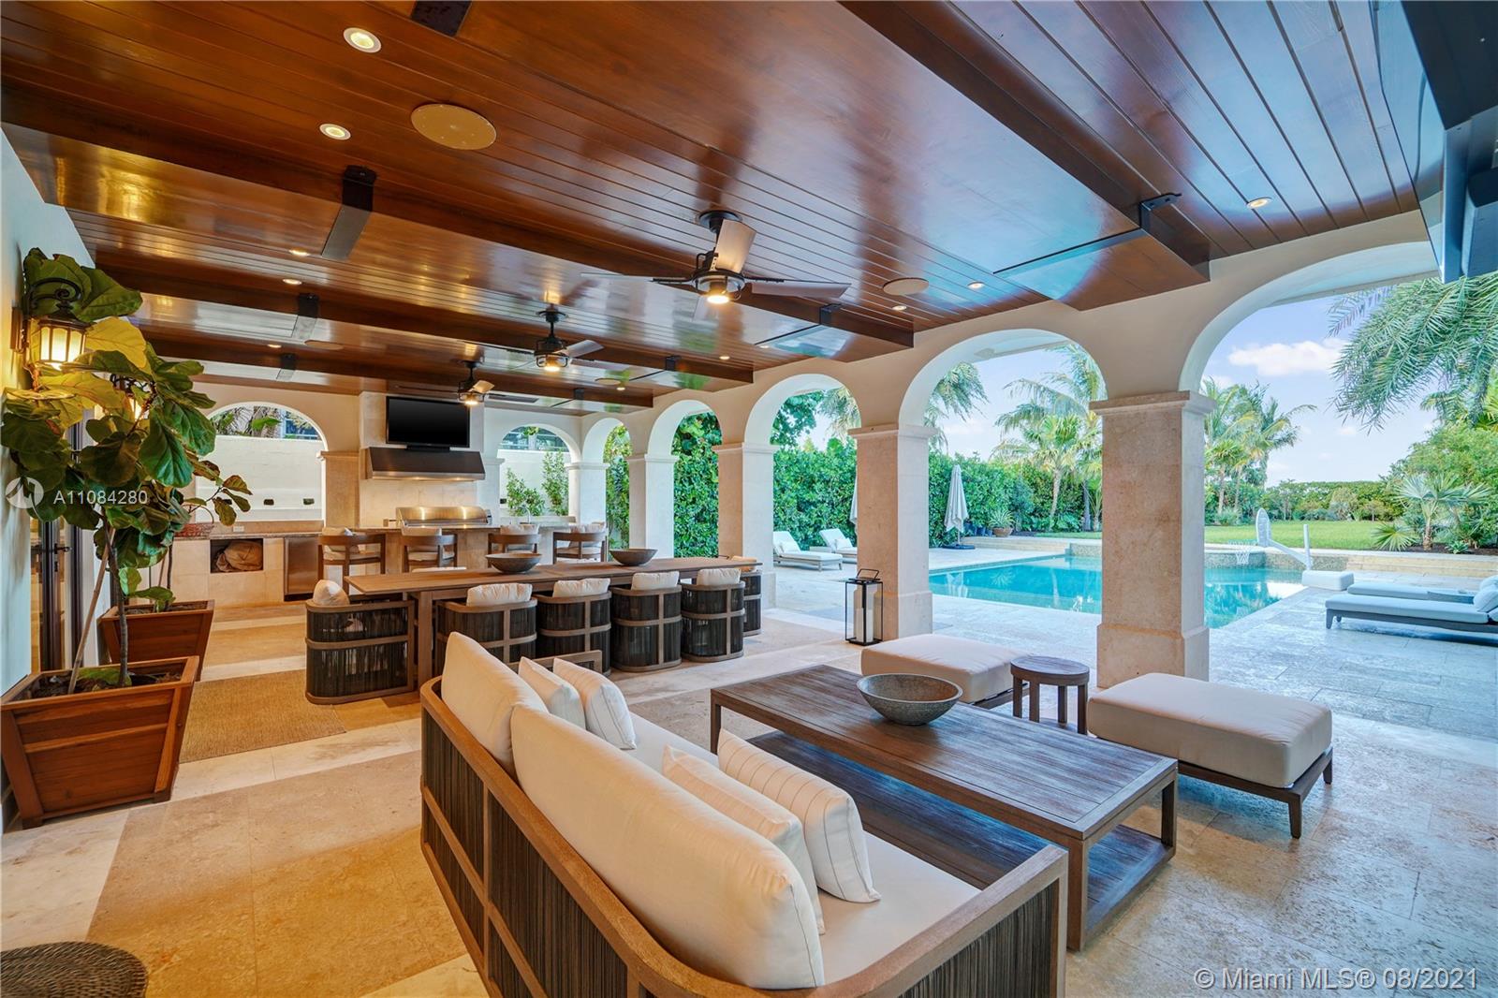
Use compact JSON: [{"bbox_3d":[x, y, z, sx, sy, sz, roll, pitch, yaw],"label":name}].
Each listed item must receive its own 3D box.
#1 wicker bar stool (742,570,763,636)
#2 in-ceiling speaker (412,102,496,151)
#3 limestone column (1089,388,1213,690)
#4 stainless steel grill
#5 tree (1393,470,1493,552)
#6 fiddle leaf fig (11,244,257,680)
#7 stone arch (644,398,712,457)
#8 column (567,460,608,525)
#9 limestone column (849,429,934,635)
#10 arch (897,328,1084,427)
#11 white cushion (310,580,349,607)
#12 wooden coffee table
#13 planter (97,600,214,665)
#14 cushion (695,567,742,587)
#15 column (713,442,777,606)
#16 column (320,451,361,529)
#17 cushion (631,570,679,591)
[{"bbox_3d":[-0.210,1.086,6.210,0.600,0.660,0.600,0,0,-38],"label":"wicker bar stool"},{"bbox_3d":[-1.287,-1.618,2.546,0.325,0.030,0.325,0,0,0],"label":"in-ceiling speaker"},{"bbox_3d":[3.083,0.352,4.439,0.670,2.175,0.650,0,0,-39],"label":"limestone column"},{"bbox_3d":[-4.986,0.323,9.510,1.220,0.420,0.620,0,0,-38],"label":"stainless steel grill"},{"bbox_3d":[14.760,0.261,12.400,1.500,1.670,1.500,0,-1,-41],"label":"tree"},{"bbox_3d":[-3.140,-0.170,3.000,0.830,2.100,0.950,0,0,-39],"label":"fiddle leaf fig"},{"bbox_3d":[-0.764,-1.089,8.888,0.500,0.780,1.950,0,0,-40],"label":"stone arch"},{"bbox_3d":[-3.067,0.390,11.230,0.600,2.120,0.570,0,-1,-38],"label":"column"},{"bbox_3d":[1.531,0.336,6.193,0.620,2.155,0.650,0,0,-38],"label":"limestone column"},{"bbox_3d":[2.320,-1.125,5.360,0.550,0.790,1.900,0,0,-39],"label":"arch"},{"bbox_3d":[-3.030,0.774,4.220,0.220,0.380,0.500,-12,7,-38],"label":"white cushion"},{"bbox_3d":[0.785,1.265,2.920,0.880,0.370,2.010,0,0,-39],"label":"wooden coffee table"},{"bbox_3d":[-4.630,1.148,4.600,0.610,0.560,0.610,0,0,-38],"label":"planter"},{"bbox_3d":[-0.277,0.792,5.200,0.420,0.360,0.150,-1,10,-31],"label":"cushion"},{"bbox_3d":[-0.023,0.372,8.048,0.660,2.200,0.640,-1,0,-40],"label":"column"},{"bbox_3d":[-6.216,0.364,8.906,0.550,2.120,0.520,-1,0,-40],"label":"column"},{"bbox_3d":[-0.792,0.793,4.960,0.420,0.360,0.150,-1,10,-31],"label":"cushion"}]

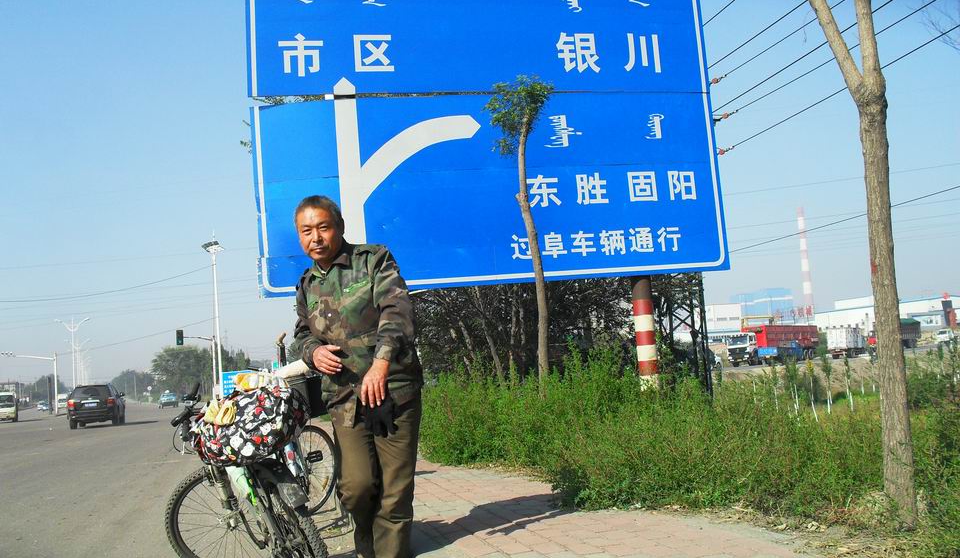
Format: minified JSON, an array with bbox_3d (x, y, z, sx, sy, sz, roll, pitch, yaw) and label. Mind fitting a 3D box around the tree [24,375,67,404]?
[{"bbox_3d":[-94.011,23.994,210.398,9.000,7.800,8.500,-3,-6,0],"label":"tree"}]

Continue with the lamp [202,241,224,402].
[{"bbox_3d":[-13.946,2.348,51.469,1.150,9.200,1.100,3,-8,-45],"label":"lamp"}]

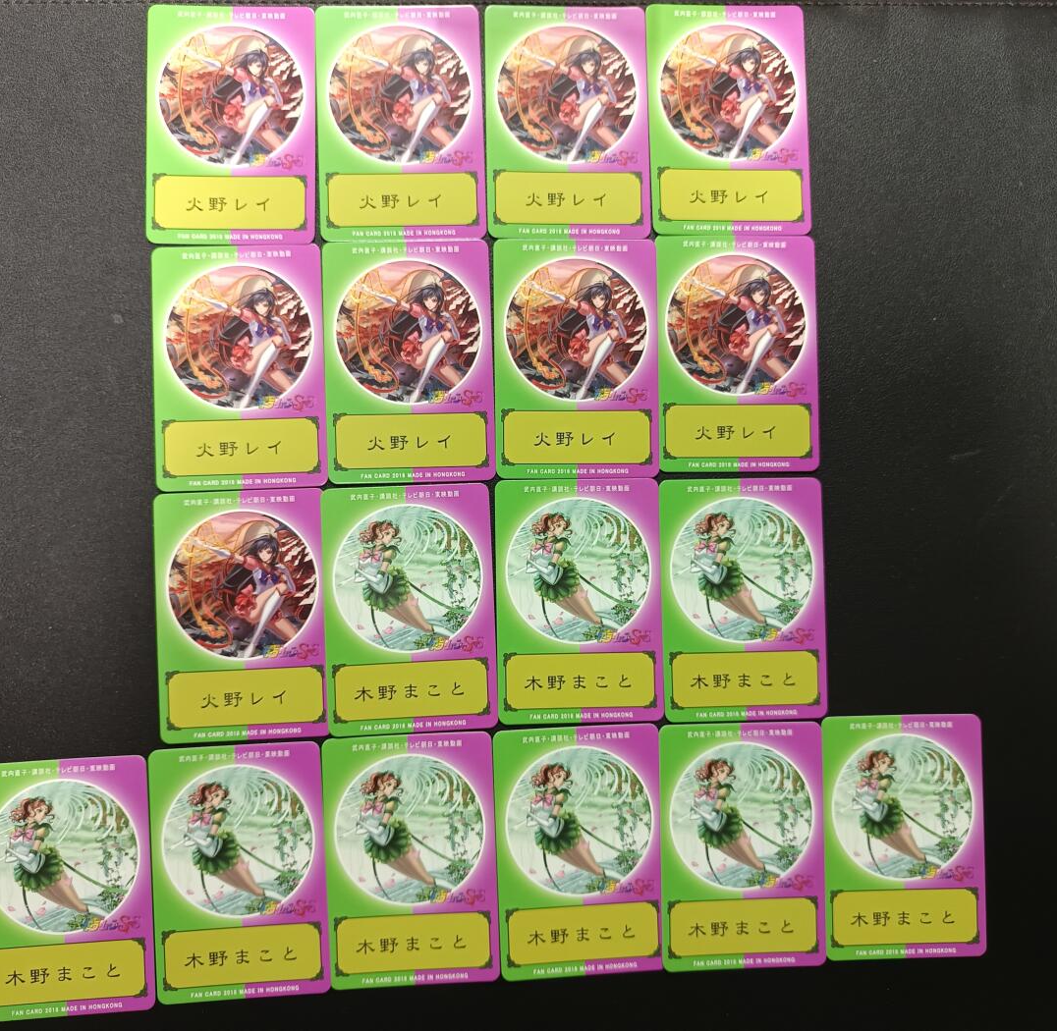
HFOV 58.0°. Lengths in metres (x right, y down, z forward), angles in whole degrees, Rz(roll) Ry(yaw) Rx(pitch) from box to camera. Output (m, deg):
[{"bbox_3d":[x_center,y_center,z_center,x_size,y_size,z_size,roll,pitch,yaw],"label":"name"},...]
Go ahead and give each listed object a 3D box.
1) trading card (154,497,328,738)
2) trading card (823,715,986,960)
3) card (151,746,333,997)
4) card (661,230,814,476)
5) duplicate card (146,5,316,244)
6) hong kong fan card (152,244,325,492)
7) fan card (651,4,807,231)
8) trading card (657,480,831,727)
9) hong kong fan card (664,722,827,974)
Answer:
[{"bbox_3d":[-0.102,0.035,0.340,0.060,0.001,0.088,-2,88,-3],"label":"trading card"},{"bbox_3d":[0.137,0.117,0.348,0.060,0.001,0.087,0,88,-3],"label":"trading card"},{"bbox_3d":[-0.101,0.125,0.334,0.060,0.001,0.087,-3,88,-3],"label":"card"},{"bbox_3d":[0.077,-0.060,0.351,0.060,0.001,0.087,-1,88,-3],"label":"card"},{"bbox_3d":[-0.108,-0.142,0.347,0.060,0.001,0.088,0,88,-3],"label":"duplicate card"},{"bbox_3d":[-0.103,-0.053,0.340,0.060,0.001,0.087,-2,88,-3],"label":"hong kong fan card"},{"bbox_3d":[0.075,-0.148,0.357,0.060,0.001,0.088,-1,88,-3],"label":"fan card"},{"bbox_3d":[0.079,0.031,0.350,0.060,0.001,0.088,-1,88,-3],"label":"trading card"},{"bbox_3d":[0.078,0.120,0.346,0.060,0.001,0.088,0,88,-3],"label":"hong kong fan card"}]

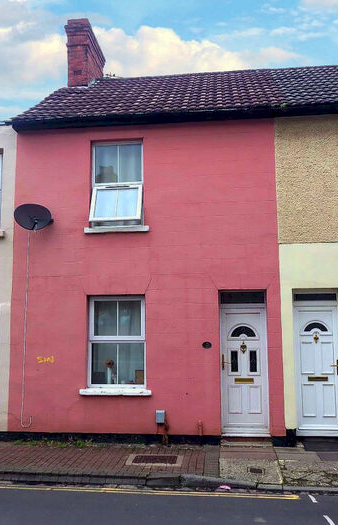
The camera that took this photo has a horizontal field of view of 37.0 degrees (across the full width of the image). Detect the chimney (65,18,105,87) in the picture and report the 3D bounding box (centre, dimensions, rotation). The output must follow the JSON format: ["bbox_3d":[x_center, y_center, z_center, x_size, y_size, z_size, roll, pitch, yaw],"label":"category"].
[{"bbox_3d":[-2.083,-4.875,12.753,0.584,1.712,1.611,-1,-7,6],"label":"chimney"}]

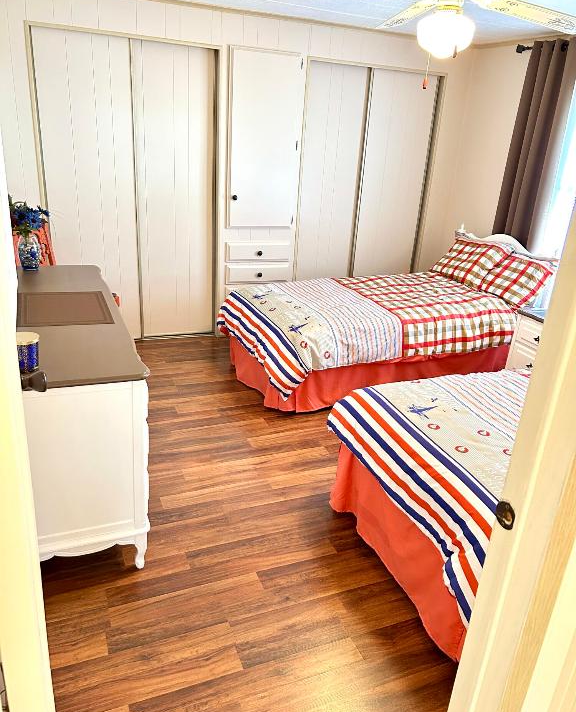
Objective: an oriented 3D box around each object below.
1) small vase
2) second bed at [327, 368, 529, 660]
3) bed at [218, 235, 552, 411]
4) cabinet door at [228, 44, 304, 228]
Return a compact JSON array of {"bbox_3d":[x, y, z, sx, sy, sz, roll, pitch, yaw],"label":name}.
[{"bbox_3d":[-1.274,-0.514,2.846,0.105,0.162,0.105,-7,24,-25],"label":"small vase"},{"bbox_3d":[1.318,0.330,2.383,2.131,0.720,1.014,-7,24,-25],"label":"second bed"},{"bbox_3d":[0.682,-0.338,3.845,2.124,0.816,1.066,-7,24,-25],"label":"bed"},{"bbox_3d":[-0.157,-1.474,4.016,0.532,1.163,0.030,-7,24,-25],"label":"cabinet door"}]

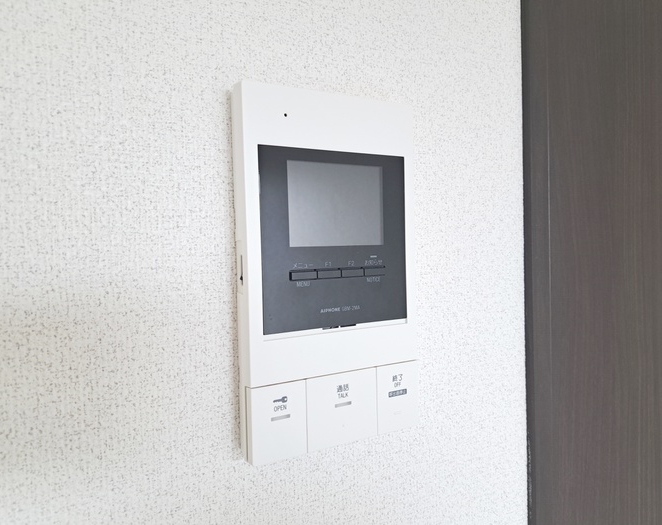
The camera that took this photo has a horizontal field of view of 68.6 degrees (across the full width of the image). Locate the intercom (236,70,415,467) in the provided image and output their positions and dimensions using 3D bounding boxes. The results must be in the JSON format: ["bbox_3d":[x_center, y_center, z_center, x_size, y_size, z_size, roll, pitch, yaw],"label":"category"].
[{"bbox_3d":[0.000,0.006,0.326,0.125,0.228,0.021,-3,3,-29],"label":"intercom"}]

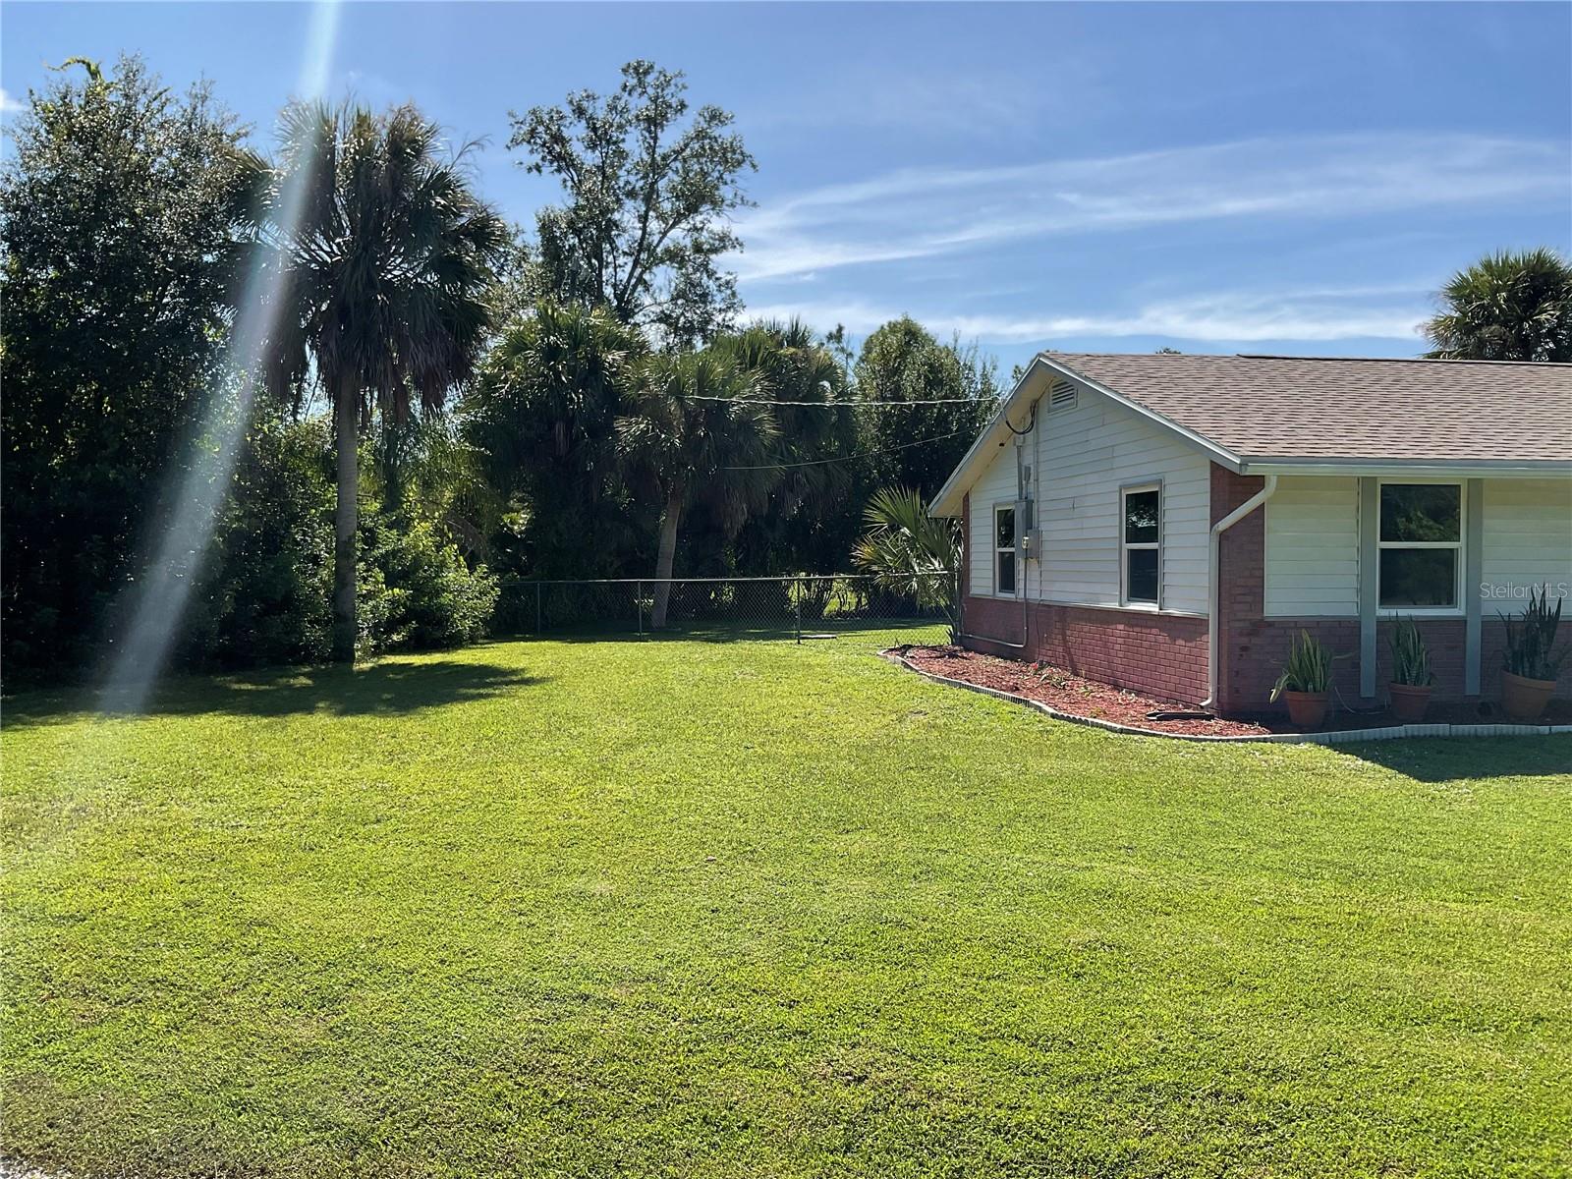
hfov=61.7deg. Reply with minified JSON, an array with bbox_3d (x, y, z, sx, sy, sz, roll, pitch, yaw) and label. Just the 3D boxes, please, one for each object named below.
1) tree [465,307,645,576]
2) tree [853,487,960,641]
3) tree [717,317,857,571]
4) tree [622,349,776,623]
[{"bbox_3d":[-6.000,-3.330,34.500,4.700,8.500,4.600,0,1,0],"label":"tree"},{"bbox_3d":[2.350,-0.440,23.700,2.300,2.800,2.200,0,1,0],"label":"tree"},{"bbox_3d":[-0.080,-3.150,35.000,4.000,8.100,4.000,0,1,0],"label":"tree"},{"bbox_3d":[-2.160,-2.420,32.000,3.800,6.700,3.700,0,1,0],"label":"tree"}]

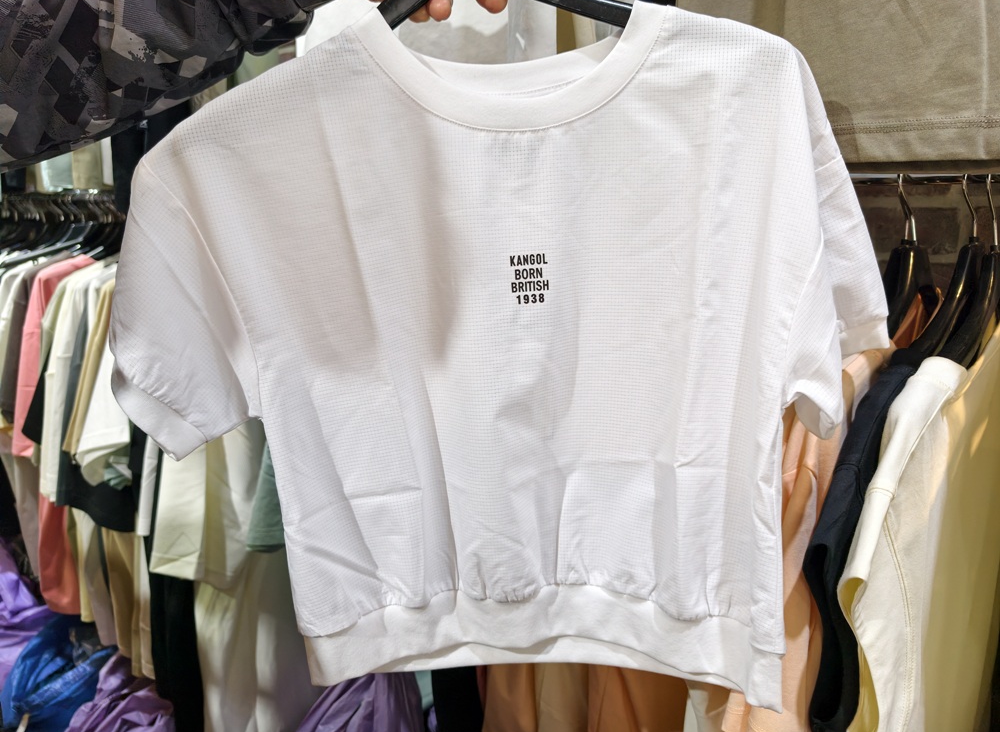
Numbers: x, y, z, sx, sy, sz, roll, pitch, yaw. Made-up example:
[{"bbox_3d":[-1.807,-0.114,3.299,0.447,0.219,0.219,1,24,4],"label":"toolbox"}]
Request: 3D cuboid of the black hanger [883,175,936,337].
[{"bbox_3d":[0.487,-0.134,0.830,0.030,0.190,0.380,7,11,38],"label":"black hanger"}]

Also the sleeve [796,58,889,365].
[{"bbox_3d":[0.274,-0.127,0.560,0.090,0.235,0.090,0,9,0],"label":"sleeve"}]

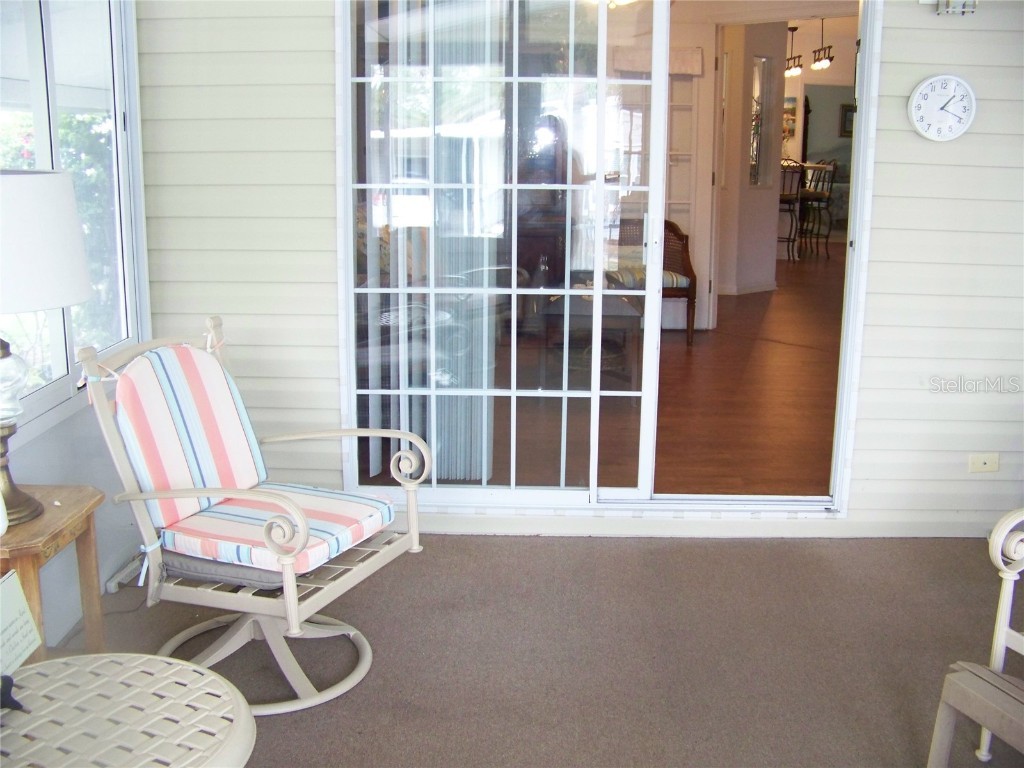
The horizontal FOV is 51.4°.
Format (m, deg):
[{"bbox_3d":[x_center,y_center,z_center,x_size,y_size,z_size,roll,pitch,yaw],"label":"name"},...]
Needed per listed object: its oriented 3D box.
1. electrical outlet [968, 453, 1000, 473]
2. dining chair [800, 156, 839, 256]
[{"bbox_3d":[1.691,0.283,3.814,0.115,0.071,0.008,1,13,1],"label":"electrical outlet"},{"bbox_3d":[3.630,-2.102,12.796,0.470,1.160,0.450,1,13,1],"label":"dining chair"}]

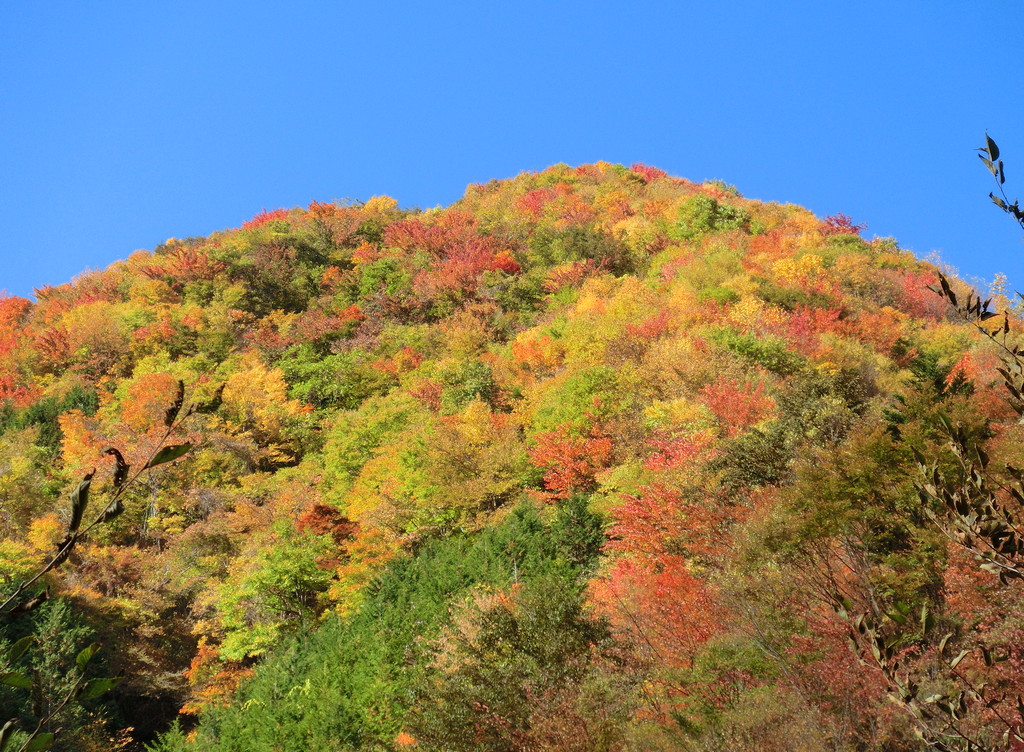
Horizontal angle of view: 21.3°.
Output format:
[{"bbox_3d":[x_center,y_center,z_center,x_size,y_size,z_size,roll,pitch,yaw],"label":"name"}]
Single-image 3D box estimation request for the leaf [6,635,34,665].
[{"bbox_3d":[-0.704,0.393,3.900,0.026,0.055,0.018,44,0,-3],"label":"leaf"}]

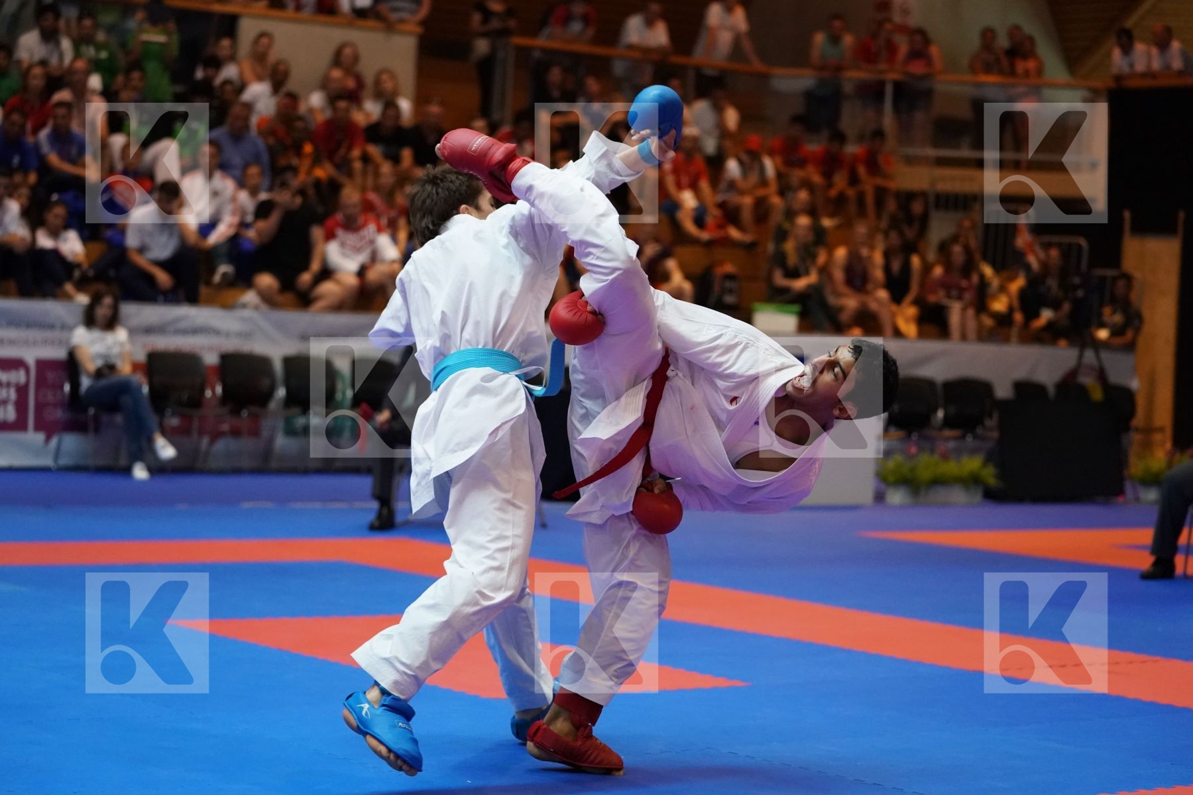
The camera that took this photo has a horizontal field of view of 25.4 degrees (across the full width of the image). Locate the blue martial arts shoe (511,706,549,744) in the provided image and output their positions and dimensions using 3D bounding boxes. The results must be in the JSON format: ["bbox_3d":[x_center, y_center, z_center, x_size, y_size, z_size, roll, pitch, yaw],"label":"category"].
[{"bbox_3d":[-0.113,0.854,7.030,0.255,0.115,0.105,1,2,-40],"label":"blue martial arts shoe"}]

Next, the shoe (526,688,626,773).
[{"bbox_3d":[-0.056,0.852,6.750,0.250,0.175,0.105,11,4,19],"label":"shoe"}]

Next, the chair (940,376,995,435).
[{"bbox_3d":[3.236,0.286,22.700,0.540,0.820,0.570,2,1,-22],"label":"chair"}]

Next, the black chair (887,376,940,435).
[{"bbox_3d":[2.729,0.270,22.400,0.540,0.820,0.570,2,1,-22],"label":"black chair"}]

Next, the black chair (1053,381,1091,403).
[{"bbox_3d":[4.000,0.273,22.200,0.500,0.830,0.550,2,1,-14],"label":"black chair"}]

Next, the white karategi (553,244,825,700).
[{"bbox_3d":[0.232,0.148,6.780,0.720,1.260,0.550,2,1,3],"label":"white karategi"}]

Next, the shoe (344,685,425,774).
[{"bbox_3d":[-0.487,0.786,6.300,0.250,0.125,0.110,41,6,-3],"label":"shoe"}]

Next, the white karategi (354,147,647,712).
[{"bbox_3d":[-0.256,0.070,6.830,0.660,1.420,0.500,1,2,-40],"label":"white karategi"}]

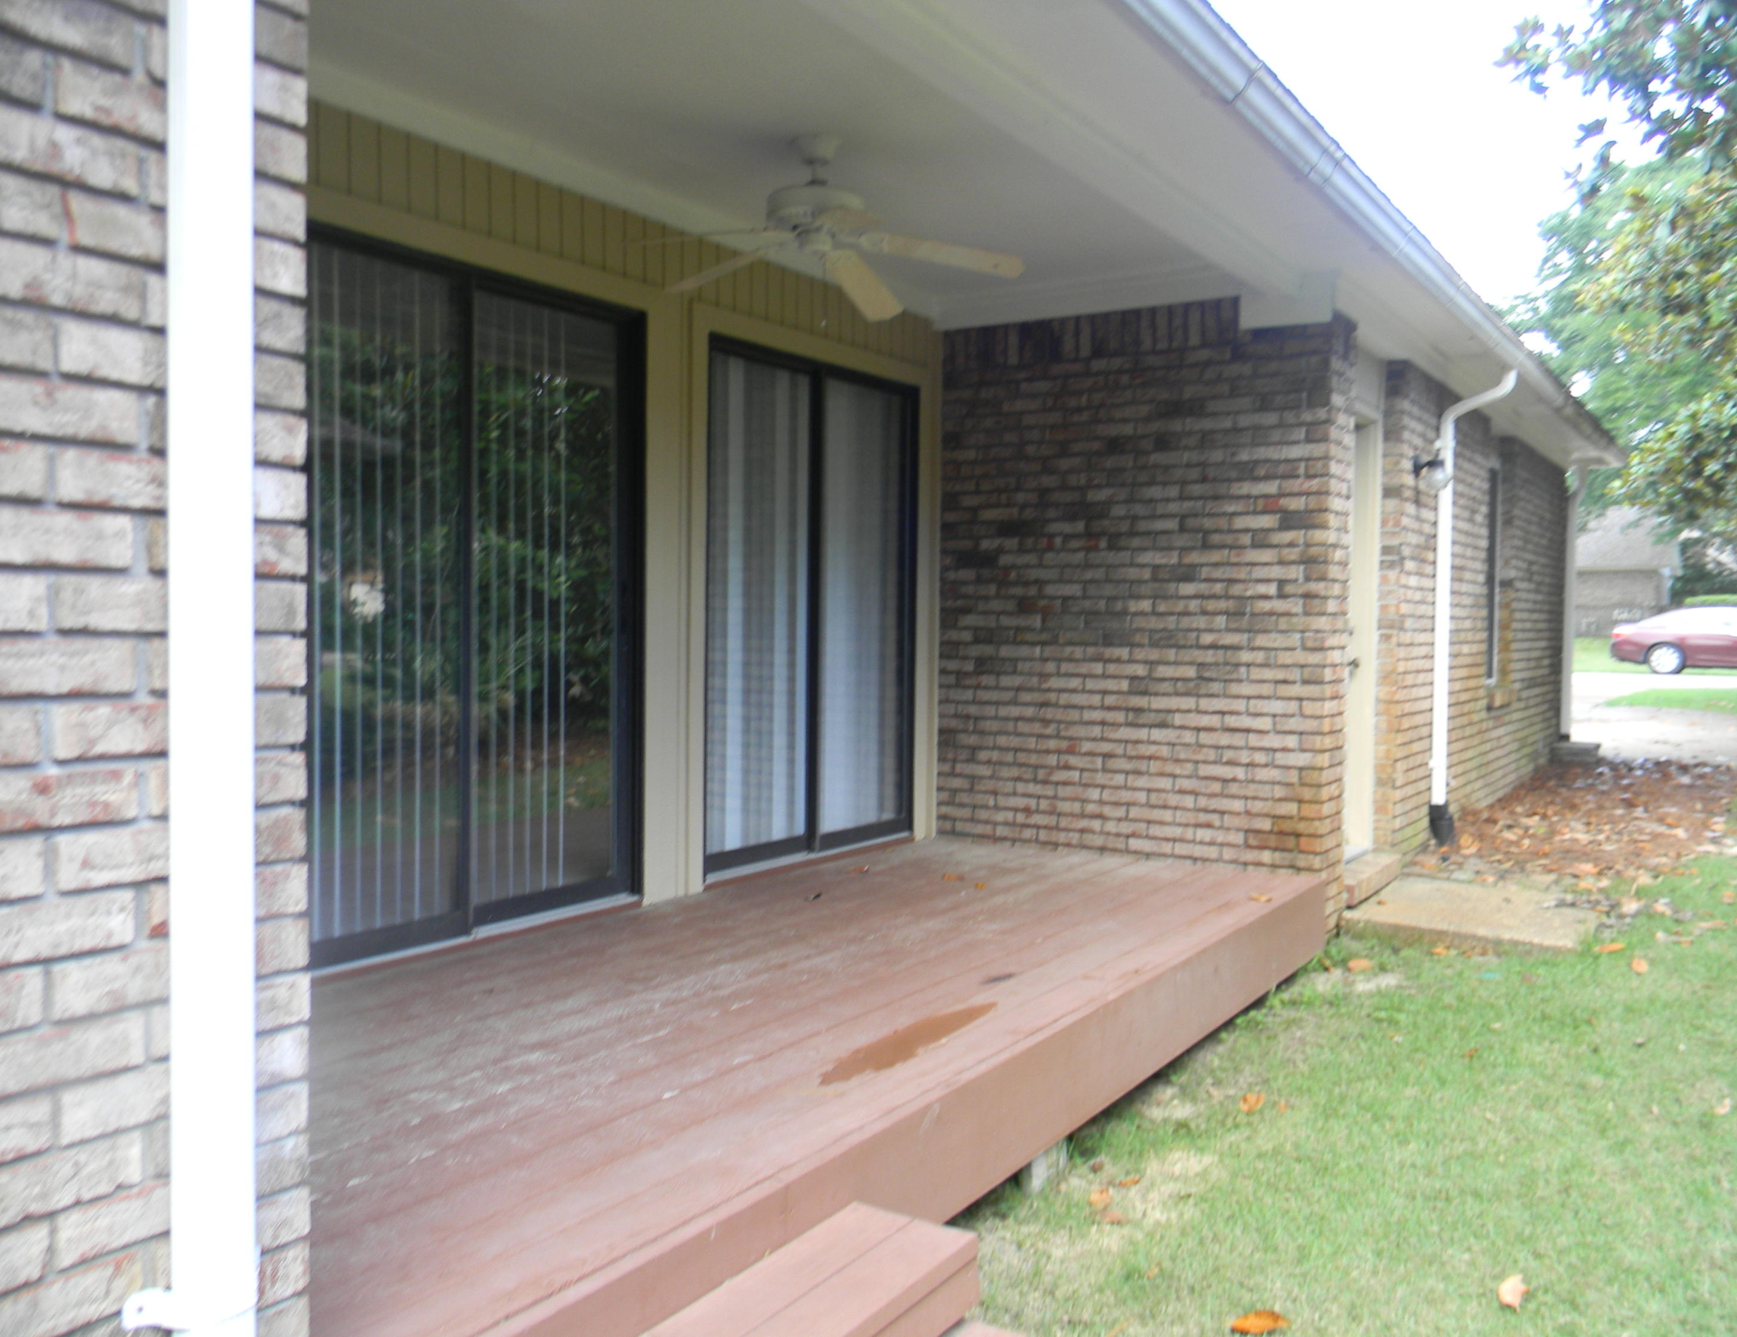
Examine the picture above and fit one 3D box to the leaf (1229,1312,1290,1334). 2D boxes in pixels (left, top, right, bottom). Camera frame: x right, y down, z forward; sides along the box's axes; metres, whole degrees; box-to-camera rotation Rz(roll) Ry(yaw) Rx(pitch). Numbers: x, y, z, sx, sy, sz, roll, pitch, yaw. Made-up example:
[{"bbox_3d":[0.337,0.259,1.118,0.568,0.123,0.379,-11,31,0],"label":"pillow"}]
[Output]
[{"bbox_3d":[0.789,1.318,2.906,0.122,0.025,0.065,1,2,11],"label":"leaf"}]

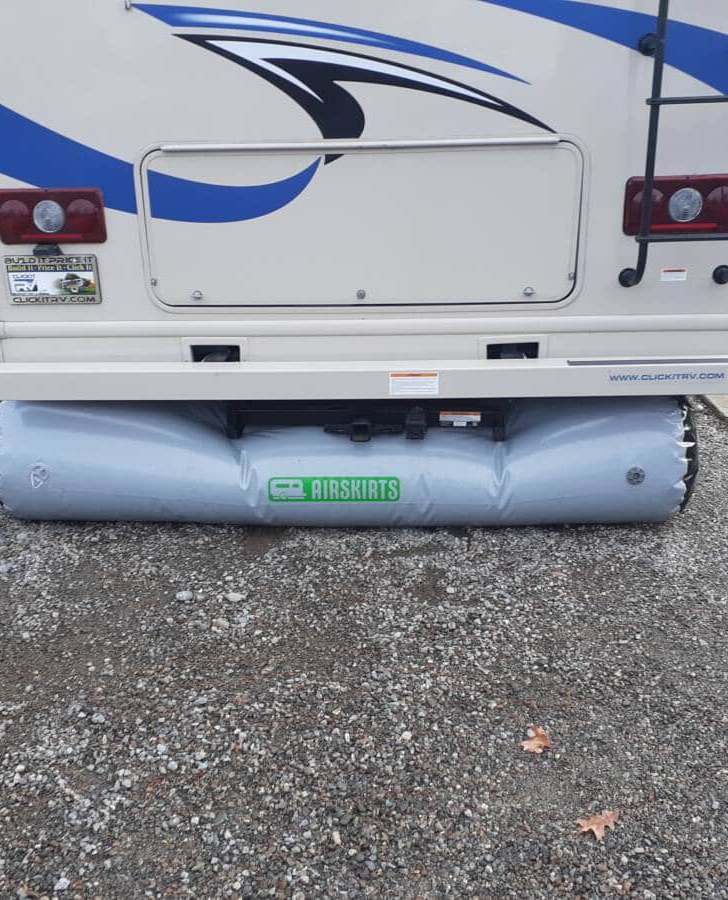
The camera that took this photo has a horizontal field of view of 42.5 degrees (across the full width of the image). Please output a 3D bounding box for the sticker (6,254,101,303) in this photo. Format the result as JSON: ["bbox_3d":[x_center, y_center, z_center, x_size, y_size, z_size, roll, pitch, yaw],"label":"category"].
[{"bbox_3d":[-1.026,-0.560,3.086,0.312,0.160,0.010,0,20,3],"label":"sticker"}]

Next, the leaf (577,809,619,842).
[{"bbox_3d":[0.494,0.785,1.972,0.095,0.025,0.085,0,20,3],"label":"leaf"}]

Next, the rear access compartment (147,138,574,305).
[{"bbox_3d":[-0.011,-0.715,2.978,1.370,0.525,0.050,0,20,3],"label":"rear access compartment"}]

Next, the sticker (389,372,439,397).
[{"bbox_3d":[0.163,-0.214,3.044,0.158,0.075,0.005,0,20,3],"label":"sticker"}]

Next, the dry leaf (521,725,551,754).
[{"bbox_3d":[0.407,0.691,2.226,0.075,0.030,0.090,0,20,3],"label":"dry leaf"}]

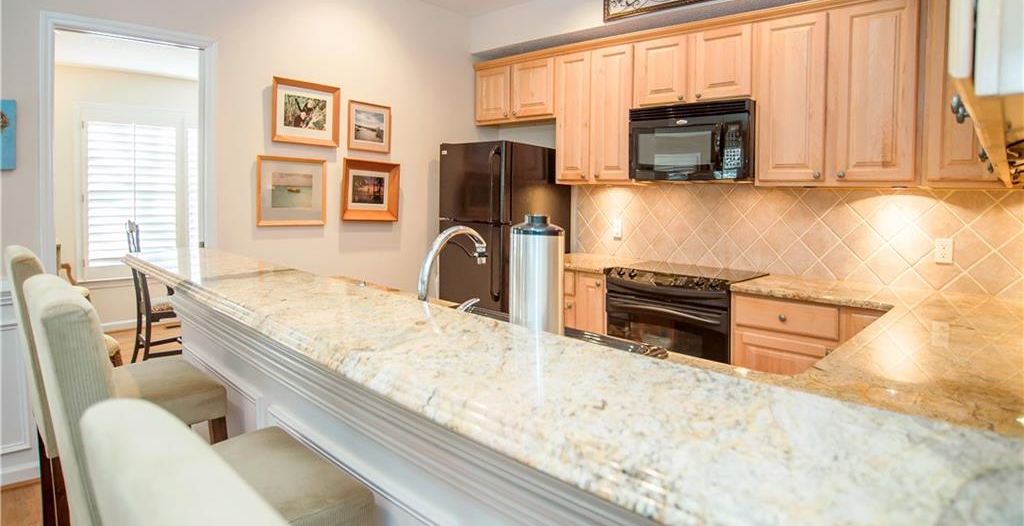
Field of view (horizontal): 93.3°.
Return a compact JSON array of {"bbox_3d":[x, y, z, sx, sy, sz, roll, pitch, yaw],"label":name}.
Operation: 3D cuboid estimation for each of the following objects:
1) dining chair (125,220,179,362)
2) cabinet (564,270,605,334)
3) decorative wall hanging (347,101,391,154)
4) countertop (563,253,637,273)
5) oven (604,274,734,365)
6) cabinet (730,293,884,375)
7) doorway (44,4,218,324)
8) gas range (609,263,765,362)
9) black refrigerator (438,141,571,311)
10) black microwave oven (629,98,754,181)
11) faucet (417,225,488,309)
[{"bbox_3d":[-2.960,0.240,4.150,0.520,1.100,0.470,-2,5,-44],"label":"dining chair"},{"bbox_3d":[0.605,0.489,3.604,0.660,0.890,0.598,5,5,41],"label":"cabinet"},{"bbox_3d":[-1.059,-1.020,3.635,0.338,0.351,0.030,-2,5,-42],"label":"decorative wall hanging"},{"bbox_3d":[0.562,0.020,3.622,0.768,0.047,0.656,5,5,41],"label":"countertop"},{"bbox_3d":[1.115,0.590,3.130,0.760,0.850,0.640,5,5,39],"label":"oven"},{"bbox_3d":[1.750,0.620,2.770,0.700,0.870,0.620,5,5,39],"label":"cabinet"},{"bbox_3d":[-2.030,-0.100,2.650,0.150,2.200,0.800,5,5,43],"label":"doorway"},{"bbox_3d":[1.140,0.540,3.160,0.760,0.940,0.690,5,5,39],"label":"gas range"},{"bbox_3d":[-0.080,-0.055,4.018,0.699,1.825,0.733,5,5,41],"label":"black refrigerator"},{"bbox_3d":[1.261,-0.788,3.231,0.758,0.476,0.415,5,5,41],"label":"black microwave oven"},{"bbox_3d":[-0.150,0.070,1.440,0.100,0.360,0.240,5,5,42],"label":"faucet"}]

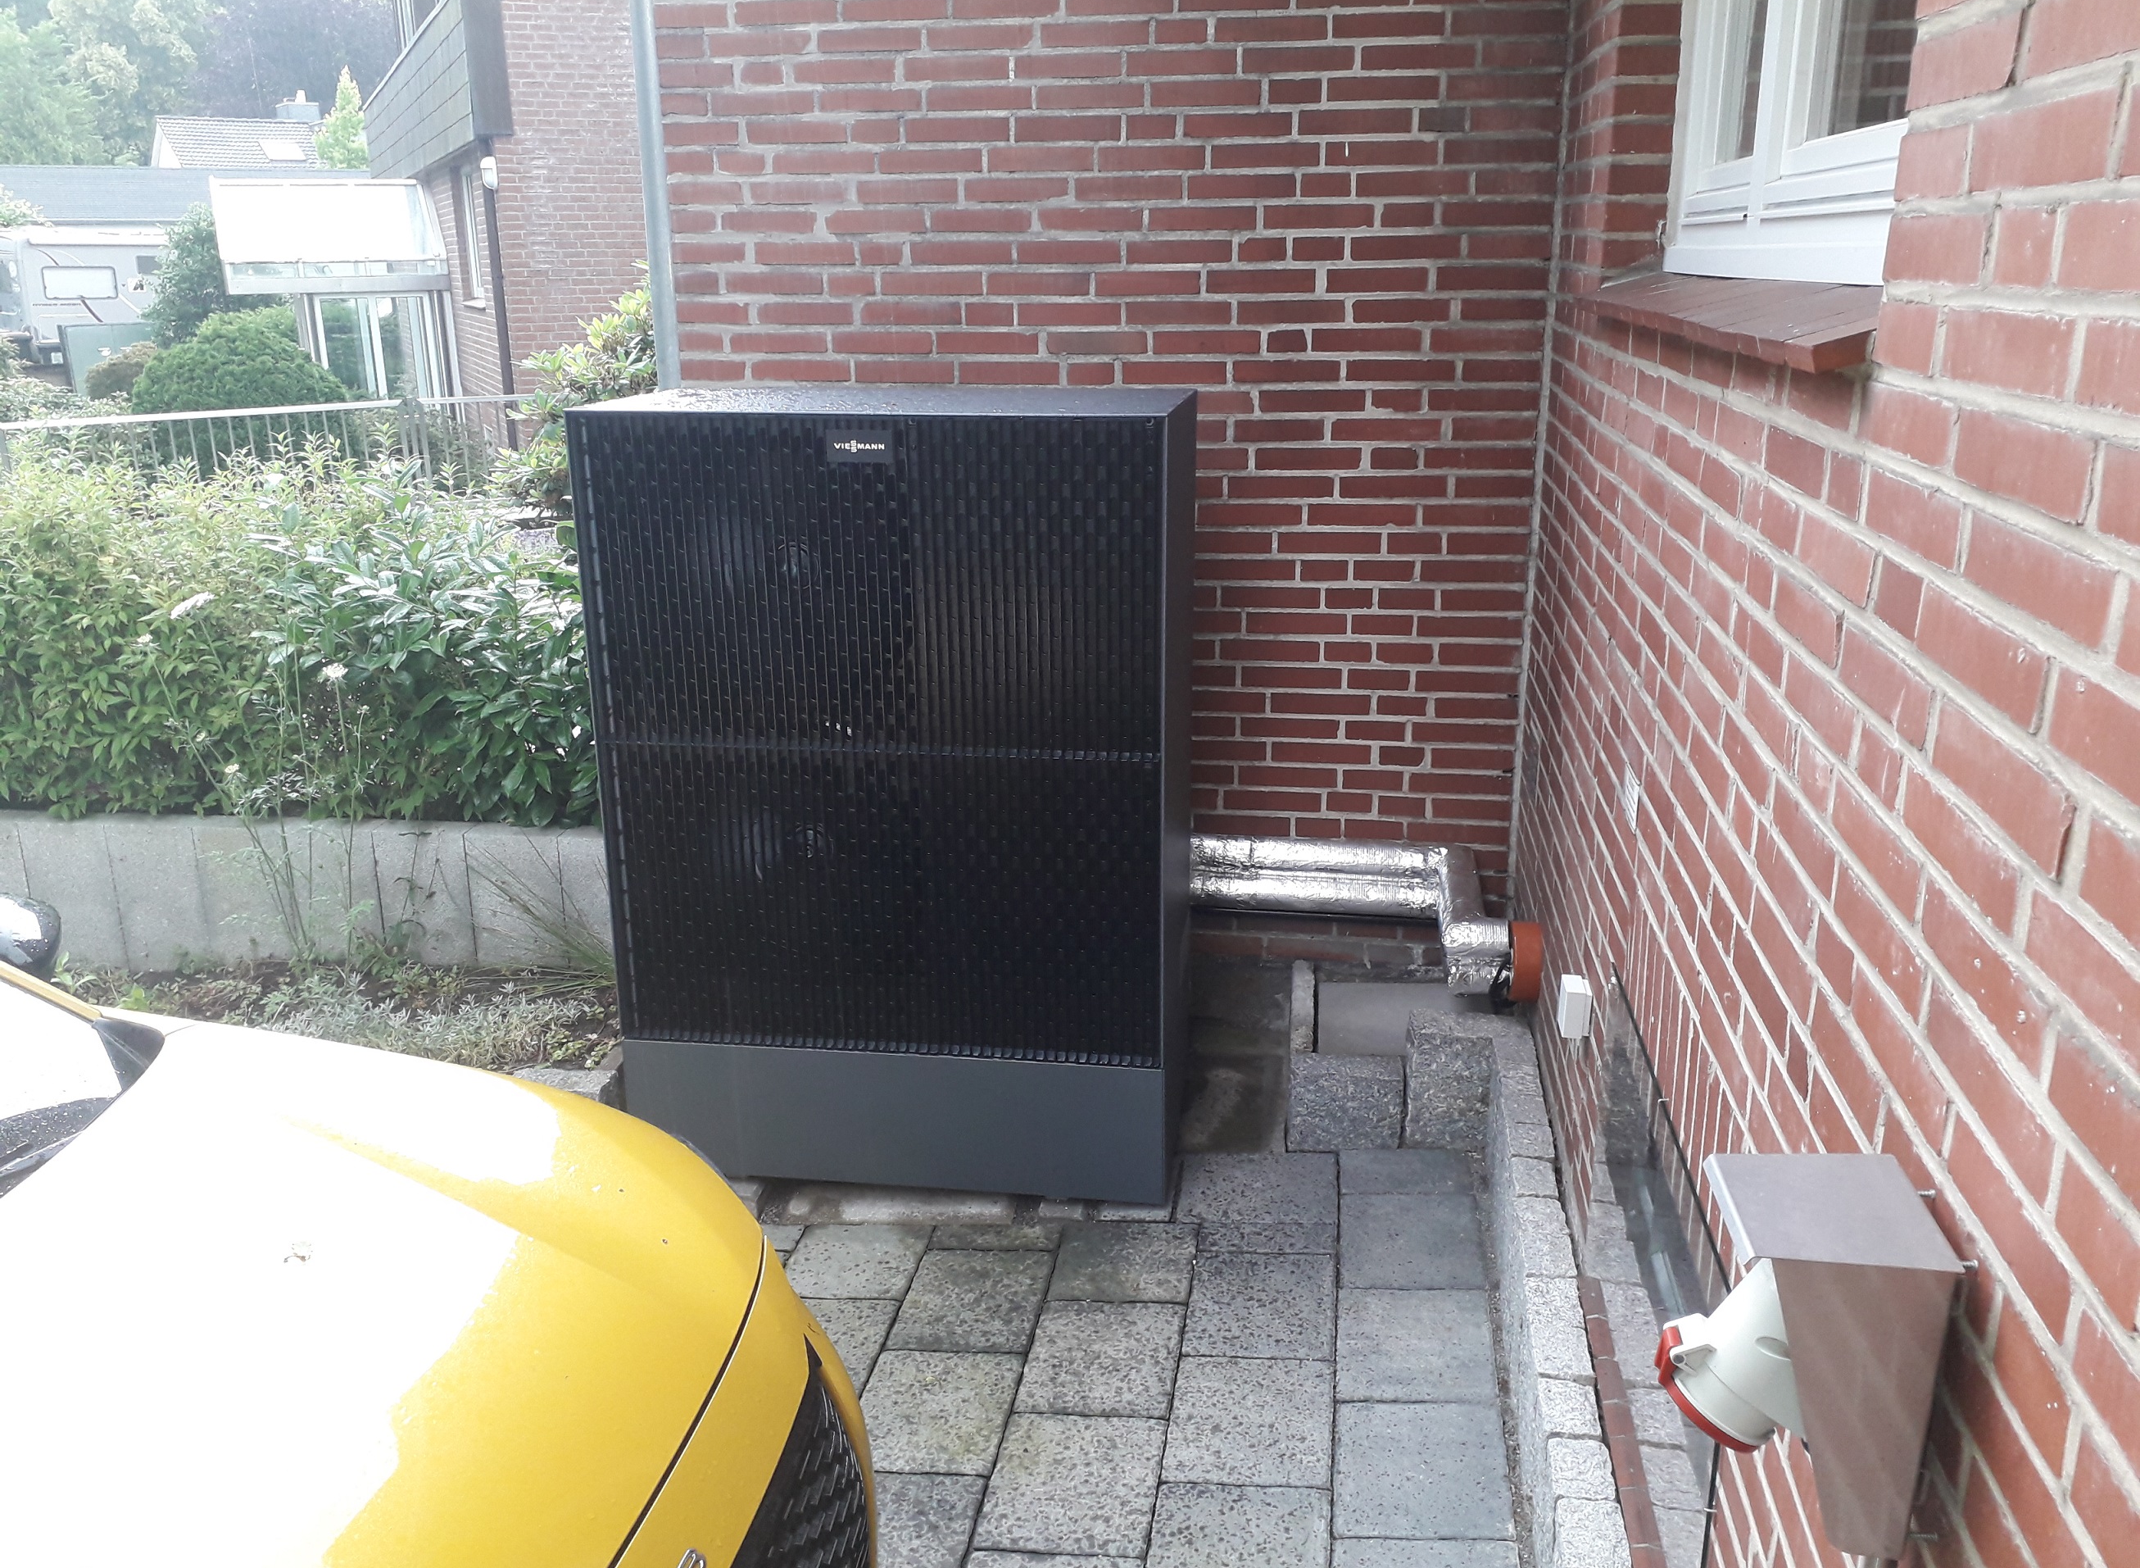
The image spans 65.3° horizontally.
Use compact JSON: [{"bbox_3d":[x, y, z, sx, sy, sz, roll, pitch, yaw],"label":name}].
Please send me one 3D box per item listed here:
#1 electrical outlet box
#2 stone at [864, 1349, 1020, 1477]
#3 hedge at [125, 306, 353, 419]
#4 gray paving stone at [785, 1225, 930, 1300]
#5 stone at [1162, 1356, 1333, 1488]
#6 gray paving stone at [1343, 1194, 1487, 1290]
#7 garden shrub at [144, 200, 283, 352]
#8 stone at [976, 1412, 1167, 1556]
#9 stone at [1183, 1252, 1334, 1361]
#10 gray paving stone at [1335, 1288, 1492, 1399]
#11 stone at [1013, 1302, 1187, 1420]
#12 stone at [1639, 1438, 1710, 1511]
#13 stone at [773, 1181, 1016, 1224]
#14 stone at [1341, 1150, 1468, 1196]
[{"bbox_3d":[0.840,0.370,2.783,0.045,0.082,0.072,2,18,9],"label":"electrical outlet box"},{"bbox_3d":[-0.230,1.105,2.883,0.260,0.060,0.312,-2,18,10],"label":"stone"},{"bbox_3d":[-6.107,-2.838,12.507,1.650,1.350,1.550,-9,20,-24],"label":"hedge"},{"bbox_3d":[-0.438,1.007,3.417,0.282,0.070,0.261,-3,18,11],"label":"gray paving stone"},{"bbox_3d":[0.306,1.084,2.785,0.260,0.060,0.311,-2,18,10],"label":"stone"},{"bbox_3d":[0.675,0.927,3.308,0.280,0.060,0.325,0,18,10],"label":"gray paving stone"},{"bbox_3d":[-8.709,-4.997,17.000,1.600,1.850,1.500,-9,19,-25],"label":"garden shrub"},{"bbox_3d":[0.012,1.173,2.739,0.272,0.070,0.320,-3,18,11],"label":"stone"},{"bbox_3d":[0.366,1.009,3.140,0.274,0.070,0.318,-3,18,11],"label":"stone"},{"bbox_3d":[0.618,1.030,2.987,0.274,0.070,0.320,-3,18,11],"label":"gray paving stone"},{"bbox_3d":[0.064,1.046,2.978,0.260,0.060,0.313,-2,18,10],"label":"stone"},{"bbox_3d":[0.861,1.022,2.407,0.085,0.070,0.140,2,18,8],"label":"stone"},{"bbox_3d":[-0.371,0.936,3.637,0.500,0.070,0.170,0,18,10],"label":"stone"},{"bbox_3d":[0.712,0.851,3.523,0.278,0.070,0.167,-3,18,11],"label":"stone"}]

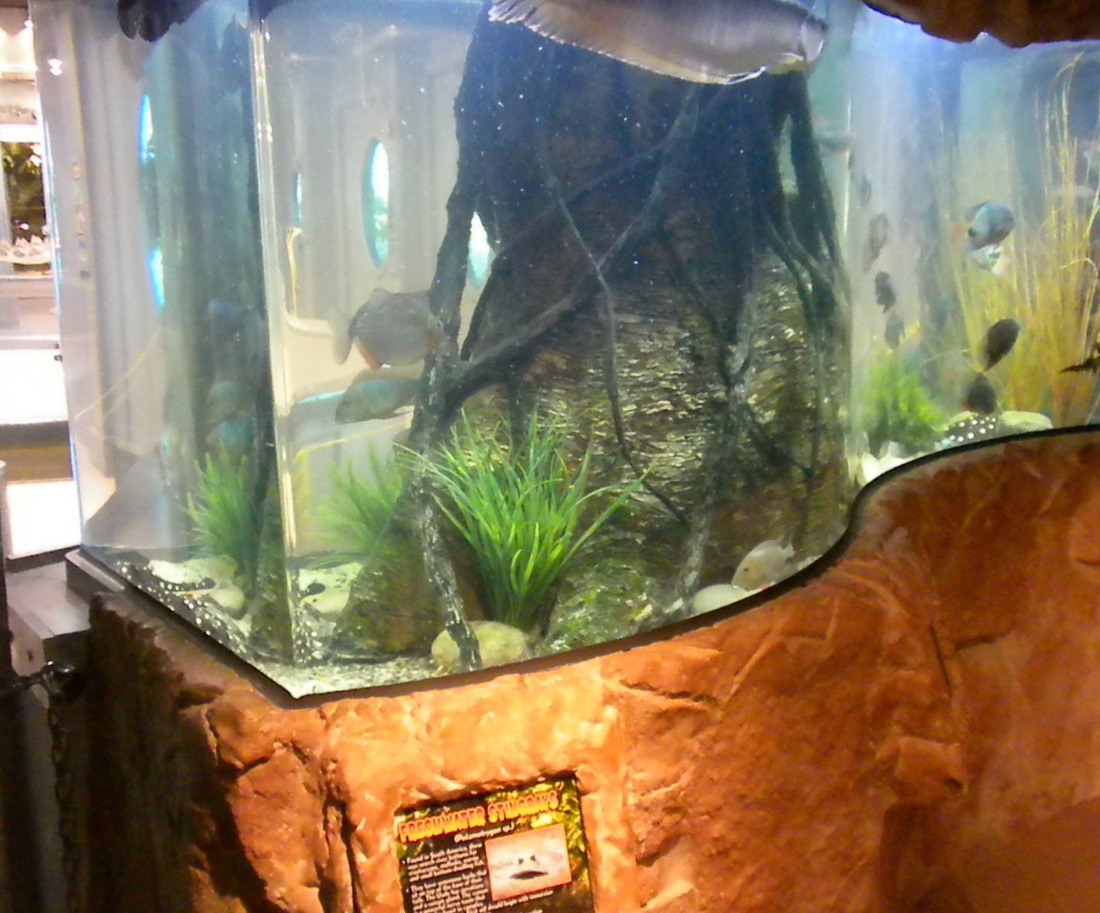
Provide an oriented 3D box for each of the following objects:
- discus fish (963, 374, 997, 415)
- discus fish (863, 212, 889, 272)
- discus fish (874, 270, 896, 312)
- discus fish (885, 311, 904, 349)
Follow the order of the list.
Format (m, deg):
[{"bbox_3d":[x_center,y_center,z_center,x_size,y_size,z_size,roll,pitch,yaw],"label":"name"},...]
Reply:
[{"bbox_3d":[1.222,-0.177,3.700,0.135,0.115,0.040,-19,19,-38],"label":"discus fish"},{"bbox_3d":[0.889,-0.585,3.550,0.040,0.120,0.150,5,51,30],"label":"discus fish"},{"bbox_3d":[0.927,-0.457,3.600,0.038,0.110,0.130,5,19,30],"label":"discus fish"},{"bbox_3d":[0.967,-0.353,3.650,0.036,0.105,0.125,5,16,30],"label":"discus fish"}]

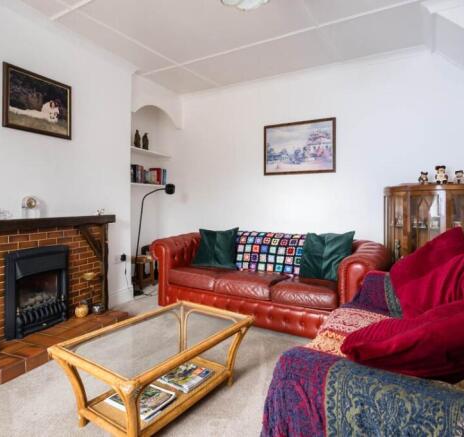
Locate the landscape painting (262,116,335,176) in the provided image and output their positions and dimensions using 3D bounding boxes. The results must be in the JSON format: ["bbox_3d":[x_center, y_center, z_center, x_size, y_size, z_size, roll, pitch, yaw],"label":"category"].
[{"bbox_3d":[0.728,-0.781,3.254,0.800,0.578,0.031,1,2,27],"label":"landscape painting"}]

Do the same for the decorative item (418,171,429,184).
[{"bbox_3d":[1.660,-0.344,2.527,0.071,0.106,0.063,1,2,36],"label":"decorative item"}]

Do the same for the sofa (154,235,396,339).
[{"bbox_3d":[0.312,0.544,2.991,2.160,0.754,0.856,1,2,27],"label":"sofa"}]

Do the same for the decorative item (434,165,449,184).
[{"bbox_3d":[1.776,-0.364,2.468,0.092,0.153,0.082,1,2,36],"label":"decorative item"}]

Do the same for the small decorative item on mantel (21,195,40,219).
[{"bbox_3d":[-1.550,-0.082,2.243,0.087,0.175,0.117,2,2,44],"label":"small decorative item on mantel"}]

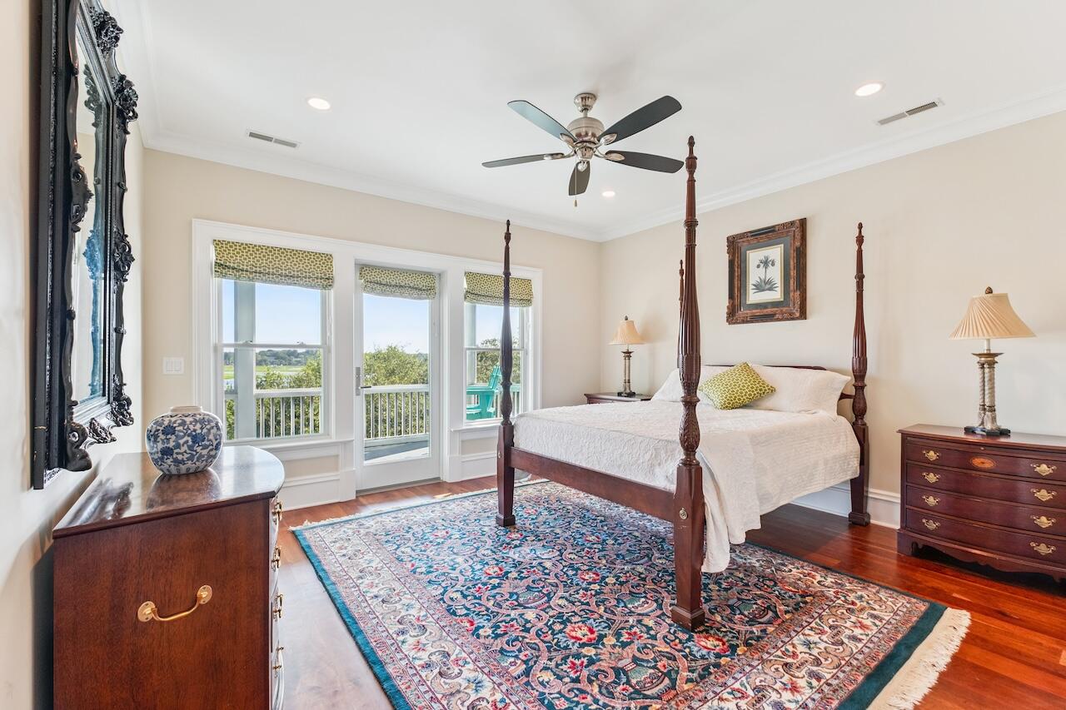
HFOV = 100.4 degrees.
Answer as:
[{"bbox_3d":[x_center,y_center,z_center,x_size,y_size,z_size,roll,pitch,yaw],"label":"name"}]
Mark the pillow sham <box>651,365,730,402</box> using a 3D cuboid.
[{"bbox_3d":[1.548,0.264,4.097,0.170,0.410,0.770,40,-22,-29],"label":"pillow sham"}]

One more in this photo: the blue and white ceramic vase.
[{"bbox_3d":[-1.429,0.343,1.821,0.247,0.260,0.247,0,0,-36],"label":"blue and white ceramic vase"}]

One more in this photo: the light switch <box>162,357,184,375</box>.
[{"bbox_3d":[-2.522,0.079,3.117,0.115,0.118,0.014,0,0,-36],"label":"light switch"}]

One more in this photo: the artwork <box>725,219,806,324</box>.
[{"bbox_3d":[2.046,-0.706,3.909,0.060,0.830,0.640,0,0,-36],"label":"artwork"}]

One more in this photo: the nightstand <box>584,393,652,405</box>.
[{"bbox_3d":[1.025,0.853,4.861,0.500,0.790,0.790,0,0,-36],"label":"nightstand"}]

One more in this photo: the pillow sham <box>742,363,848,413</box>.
[{"bbox_3d":[2.006,0.258,3.472,0.170,0.410,0.760,40,-22,-29],"label":"pillow sham"}]

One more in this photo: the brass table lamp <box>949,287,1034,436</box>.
[{"bbox_3d":[2.741,0.034,2.671,0.330,0.885,0.330,0,0,-36],"label":"brass table lamp"}]

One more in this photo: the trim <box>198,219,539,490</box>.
[{"bbox_3d":[-1.164,0.136,4.106,3.140,2.220,0.120,0,0,-36],"label":"trim"}]

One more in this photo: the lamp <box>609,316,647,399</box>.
[{"bbox_3d":[1.052,0.006,4.960,0.320,0.884,0.320,0,0,-36],"label":"lamp"}]

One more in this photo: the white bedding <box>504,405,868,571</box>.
[{"bbox_3d":[1.085,0.729,3.256,2.040,0.630,1.700,0,0,-36],"label":"white bedding"}]

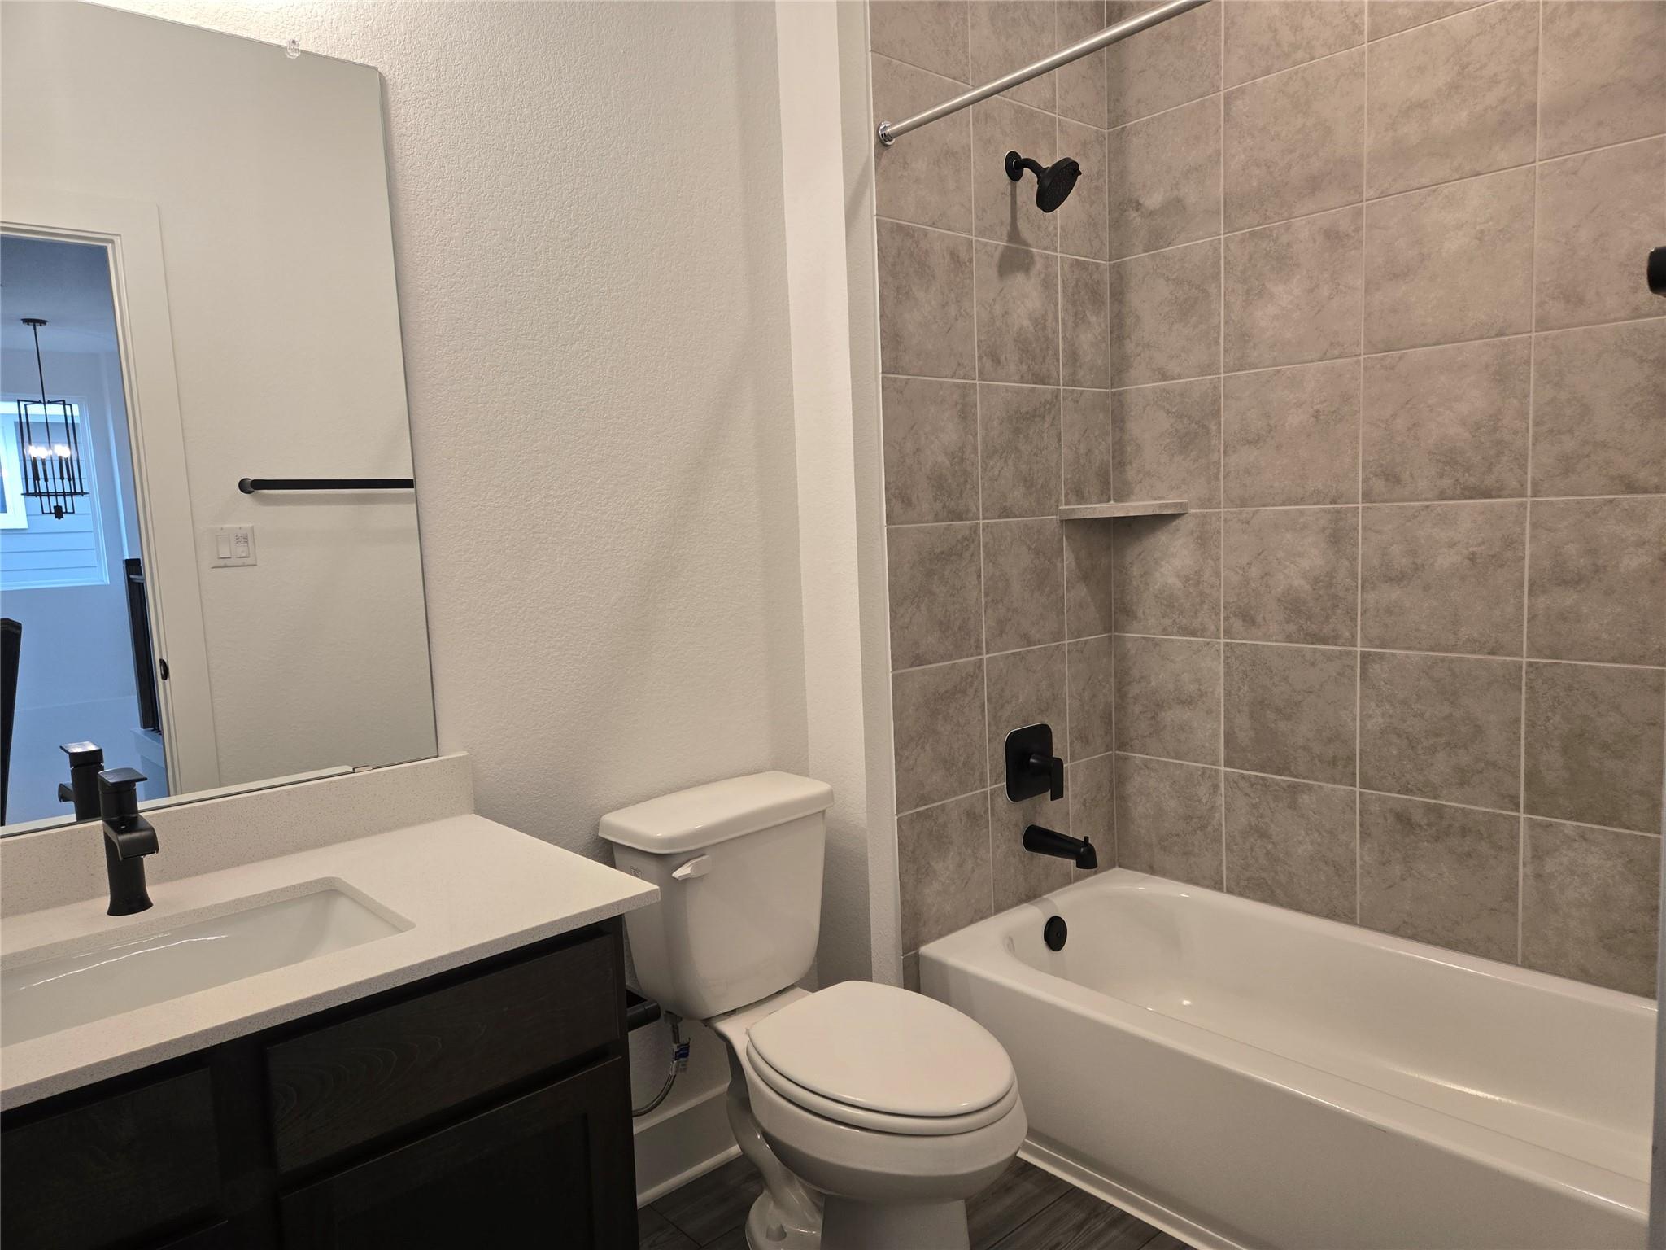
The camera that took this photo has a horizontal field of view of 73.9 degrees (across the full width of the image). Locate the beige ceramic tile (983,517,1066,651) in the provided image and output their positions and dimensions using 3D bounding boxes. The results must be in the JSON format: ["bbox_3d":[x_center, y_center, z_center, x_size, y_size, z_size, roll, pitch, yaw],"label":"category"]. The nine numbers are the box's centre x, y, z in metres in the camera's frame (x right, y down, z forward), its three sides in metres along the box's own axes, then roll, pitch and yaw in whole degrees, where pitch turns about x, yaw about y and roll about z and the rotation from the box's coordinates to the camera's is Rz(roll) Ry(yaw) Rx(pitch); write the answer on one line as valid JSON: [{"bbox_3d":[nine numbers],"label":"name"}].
[{"bbox_3d":[0.447,-0.096,2.583,0.301,0.304,0.010,-8,8,-41],"label":"beige ceramic tile"}]

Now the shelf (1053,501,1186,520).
[{"bbox_3d":[0.710,-0.286,2.760,0.307,0.031,0.154,-2,6,4],"label":"shelf"}]

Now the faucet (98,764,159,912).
[{"bbox_3d":[-0.917,0.290,1.444,0.051,0.190,0.129,-8,8,-41],"label":"faucet"}]

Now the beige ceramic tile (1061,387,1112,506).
[{"bbox_3d":[0.633,-0.434,2.762,0.185,0.307,0.010,-8,8,-41],"label":"beige ceramic tile"}]

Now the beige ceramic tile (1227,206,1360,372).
[{"bbox_3d":[0.996,-0.720,2.408,0.010,0.305,0.312,-8,8,-41],"label":"beige ceramic tile"}]

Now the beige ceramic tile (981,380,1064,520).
[{"bbox_3d":[0.437,-0.403,2.561,0.300,0.305,0.010,-8,8,-41],"label":"beige ceramic tile"}]

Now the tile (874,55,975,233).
[{"bbox_3d":[0.189,-0.997,2.327,0.294,0.307,0.010,-8,8,-41],"label":"tile"}]

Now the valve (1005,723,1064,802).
[{"bbox_3d":[0.493,0.327,2.574,0.169,0.172,0.107,-8,8,-41],"label":"valve"}]

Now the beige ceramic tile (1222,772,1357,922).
[{"bbox_3d":[1.043,0.501,2.529,0.010,0.299,0.311,-8,8,-41],"label":"beige ceramic tile"}]

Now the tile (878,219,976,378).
[{"bbox_3d":[0.200,-0.679,2.334,0.291,0.305,0.010,-8,8,-41],"label":"tile"}]

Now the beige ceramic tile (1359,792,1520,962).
[{"bbox_3d":[1.254,0.519,2.302,0.010,0.300,0.310,-8,8,-41],"label":"beige ceramic tile"}]

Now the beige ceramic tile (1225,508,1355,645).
[{"bbox_3d":[1.036,-0.109,2.507,0.010,0.307,0.312,-8,8,-41],"label":"beige ceramic tile"}]

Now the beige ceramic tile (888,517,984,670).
[{"bbox_3d":[0.227,-0.067,2.426,0.294,0.307,0.010,-8,8,-41],"label":"beige ceramic tile"}]

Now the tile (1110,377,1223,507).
[{"bbox_3d":[0.814,-0.435,2.708,0.010,0.307,0.306,-8,8,-41],"label":"tile"}]

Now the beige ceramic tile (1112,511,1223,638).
[{"bbox_3d":[0.817,-0.124,2.705,0.010,0.305,0.301,-8,8,-41],"label":"beige ceramic tile"}]

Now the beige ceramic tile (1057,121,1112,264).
[{"bbox_3d":[0.608,-1.054,2.696,0.185,0.307,0.010,-8,8,-41],"label":"beige ceramic tile"}]

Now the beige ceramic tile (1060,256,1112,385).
[{"bbox_3d":[0.609,-0.731,2.682,0.190,0.304,0.010,-8,8,-41],"label":"beige ceramic tile"}]

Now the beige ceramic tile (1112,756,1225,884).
[{"bbox_3d":[0.842,0.486,2.770,0.010,0.302,0.301,-8,8,-41],"label":"beige ceramic tile"}]

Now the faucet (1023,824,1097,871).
[{"bbox_3d":[0.531,0.514,2.566,0.058,0.081,0.187,-8,8,-41],"label":"faucet"}]

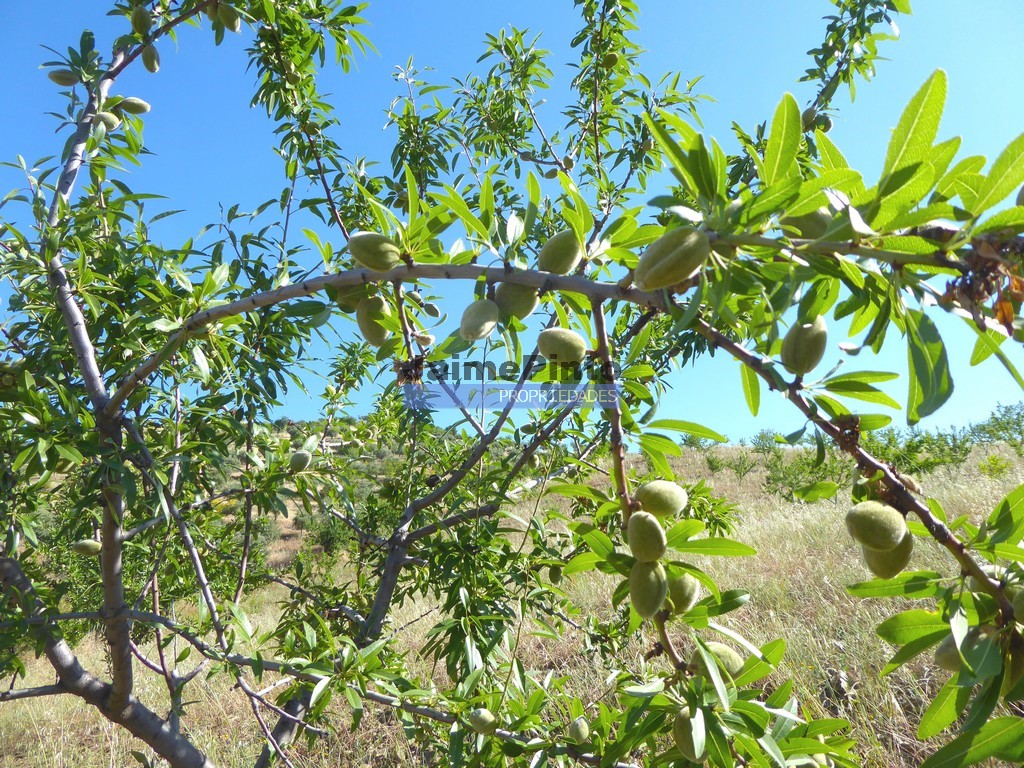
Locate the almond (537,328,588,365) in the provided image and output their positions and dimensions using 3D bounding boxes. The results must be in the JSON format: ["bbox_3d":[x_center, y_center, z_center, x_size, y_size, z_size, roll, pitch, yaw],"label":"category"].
[{"bbox_3d":[0.039,-0.029,0.570,0.041,0.028,0.027,16,0,0],"label":"almond"}]

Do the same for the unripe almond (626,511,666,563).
[{"bbox_3d":[0.101,0.115,0.555,0.028,0.040,0.027,-7,-3,0],"label":"unripe almond"}]

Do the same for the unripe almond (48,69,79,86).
[{"bbox_3d":[-0.576,-0.394,0.950,0.038,0.021,0.025,1,19,-32],"label":"unripe almond"}]

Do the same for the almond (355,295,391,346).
[{"bbox_3d":[-0.106,-0.049,0.575,0.025,0.040,0.025,-12,-3,0],"label":"almond"}]

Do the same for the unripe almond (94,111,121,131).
[{"bbox_3d":[-0.520,-0.339,0.950,0.038,0.023,0.022,14,0,-12],"label":"unripe almond"}]

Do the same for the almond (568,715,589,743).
[{"bbox_3d":[0.094,0.491,1.050,0.027,0.038,0.026,3,-6,0],"label":"almond"}]

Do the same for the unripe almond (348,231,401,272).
[{"bbox_3d":[-0.103,-0.100,0.560,0.041,0.026,0.026,19,6,-13],"label":"unripe almond"}]

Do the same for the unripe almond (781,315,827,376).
[{"bbox_3d":[0.192,-0.026,0.485,0.029,0.042,0.027,11,7,21],"label":"unripe almond"}]

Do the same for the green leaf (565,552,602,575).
[{"bbox_3d":[0.055,0.133,0.550,0.042,0.018,0.006,-17,-48,1],"label":"green leaf"}]

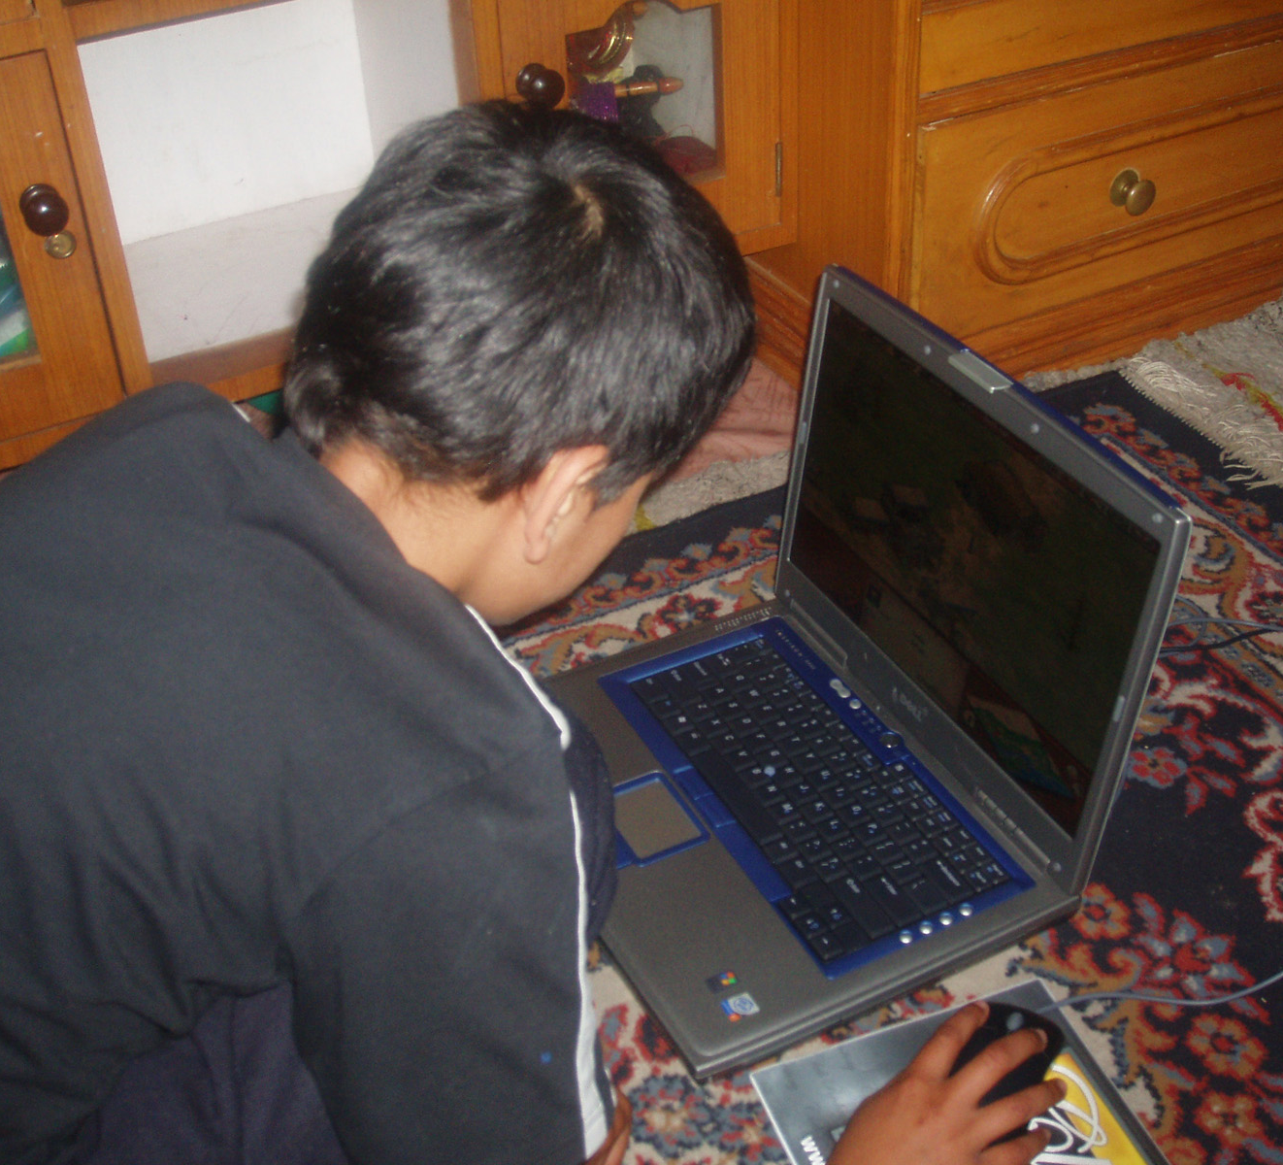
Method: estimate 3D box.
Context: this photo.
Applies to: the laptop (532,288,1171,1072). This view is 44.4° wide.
[{"bbox_3d":[0.080,0.038,0.970,0.311,0.295,0.352,-18,39,-20],"label":"laptop"}]

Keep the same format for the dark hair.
[{"bbox_3d":[-0.041,-0.112,0.681,0.202,0.182,0.168,17,29,-43],"label":"dark hair"}]

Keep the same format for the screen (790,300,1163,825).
[{"bbox_3d":[0.195,-0.019,1.000,0.010,0.208,0.330,-12,37,-24],"label":"screen"}]

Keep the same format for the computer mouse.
[{"bbox_3d":[0.194,0.268,0.865,0.061,0.036,0.105,23,44,31],"label":"computer mouse"}]

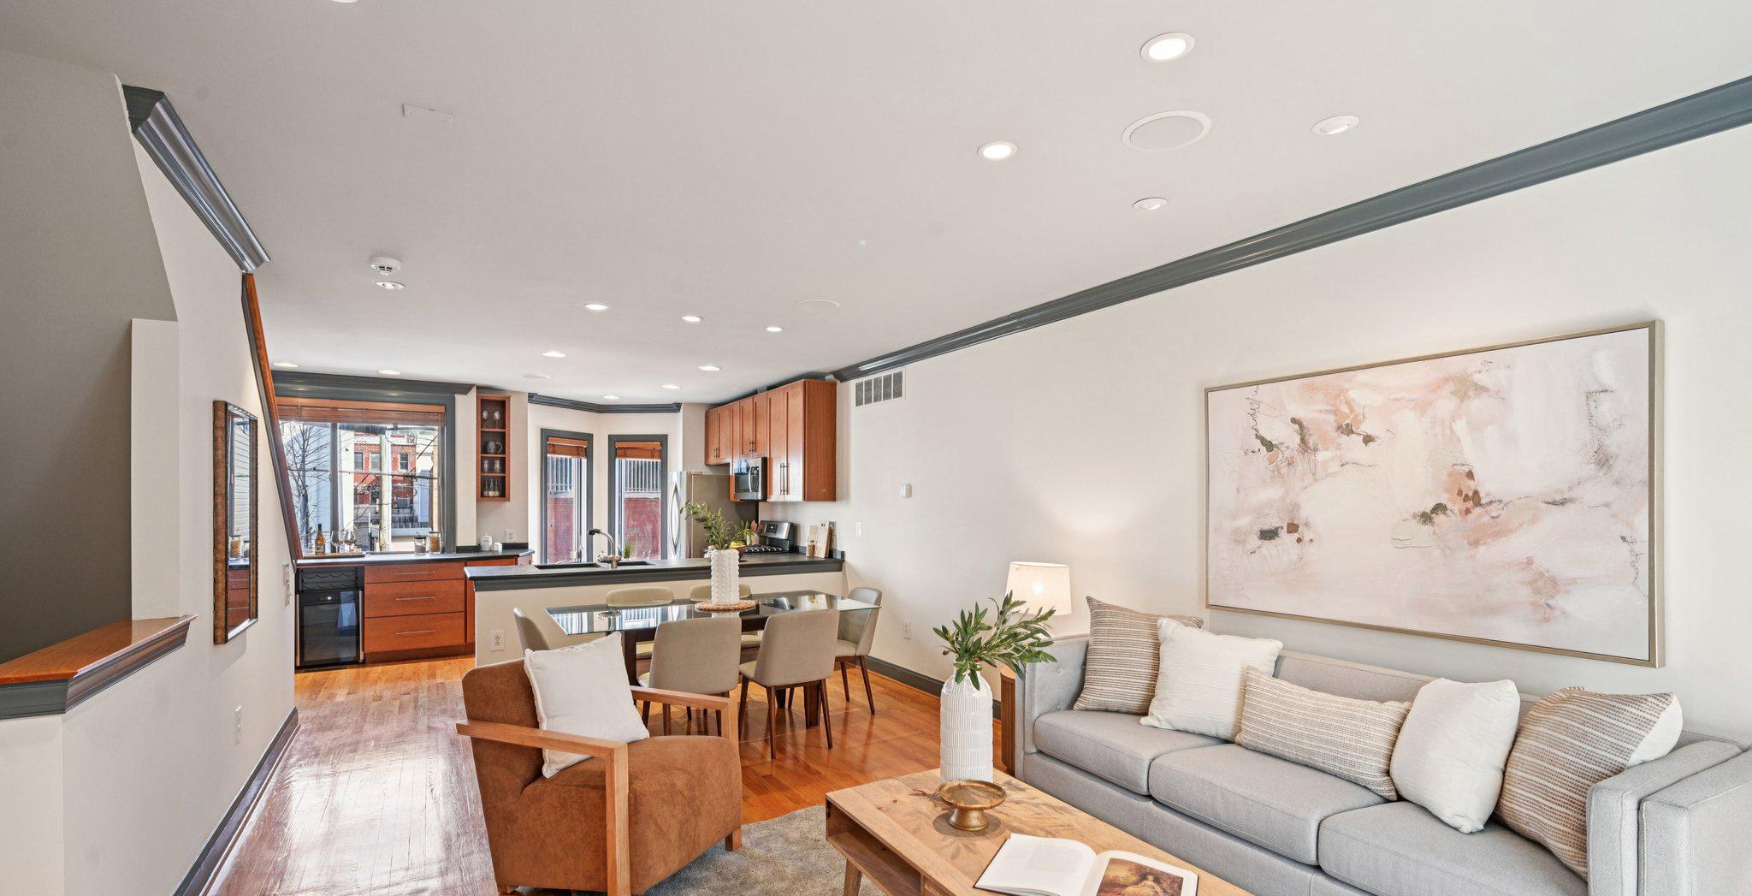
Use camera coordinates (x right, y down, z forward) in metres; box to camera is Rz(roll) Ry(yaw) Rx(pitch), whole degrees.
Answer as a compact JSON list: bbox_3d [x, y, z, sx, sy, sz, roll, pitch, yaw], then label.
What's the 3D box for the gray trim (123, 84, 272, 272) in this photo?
[{"bbox_3d":[-2.400,-0.880,2.829,0.092,0.103,1.612,1,-4,-30],"label":"gray trim"}]

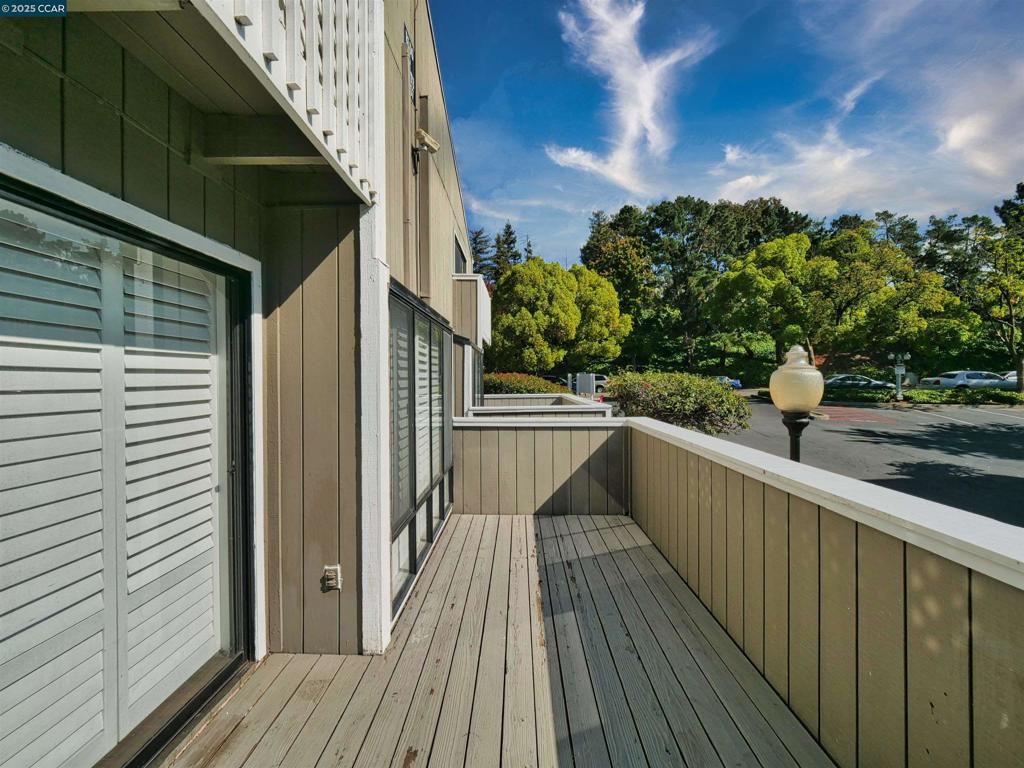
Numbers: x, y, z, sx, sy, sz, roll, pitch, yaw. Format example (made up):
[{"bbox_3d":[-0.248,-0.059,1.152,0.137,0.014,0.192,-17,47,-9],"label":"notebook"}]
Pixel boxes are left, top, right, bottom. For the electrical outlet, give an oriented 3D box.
[{"bbox_3d":[-0.985,1.065,2.275,0.090,0.130,0.055,0,0,0],"label":"electrical outlet"}]

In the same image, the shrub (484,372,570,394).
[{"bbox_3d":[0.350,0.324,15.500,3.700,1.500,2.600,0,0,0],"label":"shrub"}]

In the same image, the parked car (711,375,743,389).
[{"bbox_3d":[21.900,-0.053,43.500,4.600,1.450,1.800,0,0,10],"label":"parked car"}]

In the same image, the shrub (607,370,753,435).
[{"bbox_3d":[3.120,0.501,8.000,2.600,1.450,2.300,0,0,0],"label":"shrub"}]

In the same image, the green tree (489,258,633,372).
[{"bbox_3d":[3.300,-3.898,29.000,9.600,9.500,9.000,0,0,0],"label":"green tree"}]

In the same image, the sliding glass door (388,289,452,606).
[{"bbox_3d":[-0.725,0.400,3.570,0.100,1.970,2.200,0,0,1],"label":"sliding glass door"}]

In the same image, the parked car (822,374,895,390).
[{"bbox_3d":[23.200,0.112,28.400,4.750,1.450,1.820,0,0,8],"label":"parked car"}]

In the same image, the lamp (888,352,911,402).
[{"bbox_3d":[18.250,-0.264,19.500,1.000,2.250,0.350,0,0,0],"label":"lamp"}]

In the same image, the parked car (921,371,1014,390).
[{"bbox_3d":[27.200,-0.006,24.500,4.750,1.400,1.820,0,0,9],"label":"parked car"}]

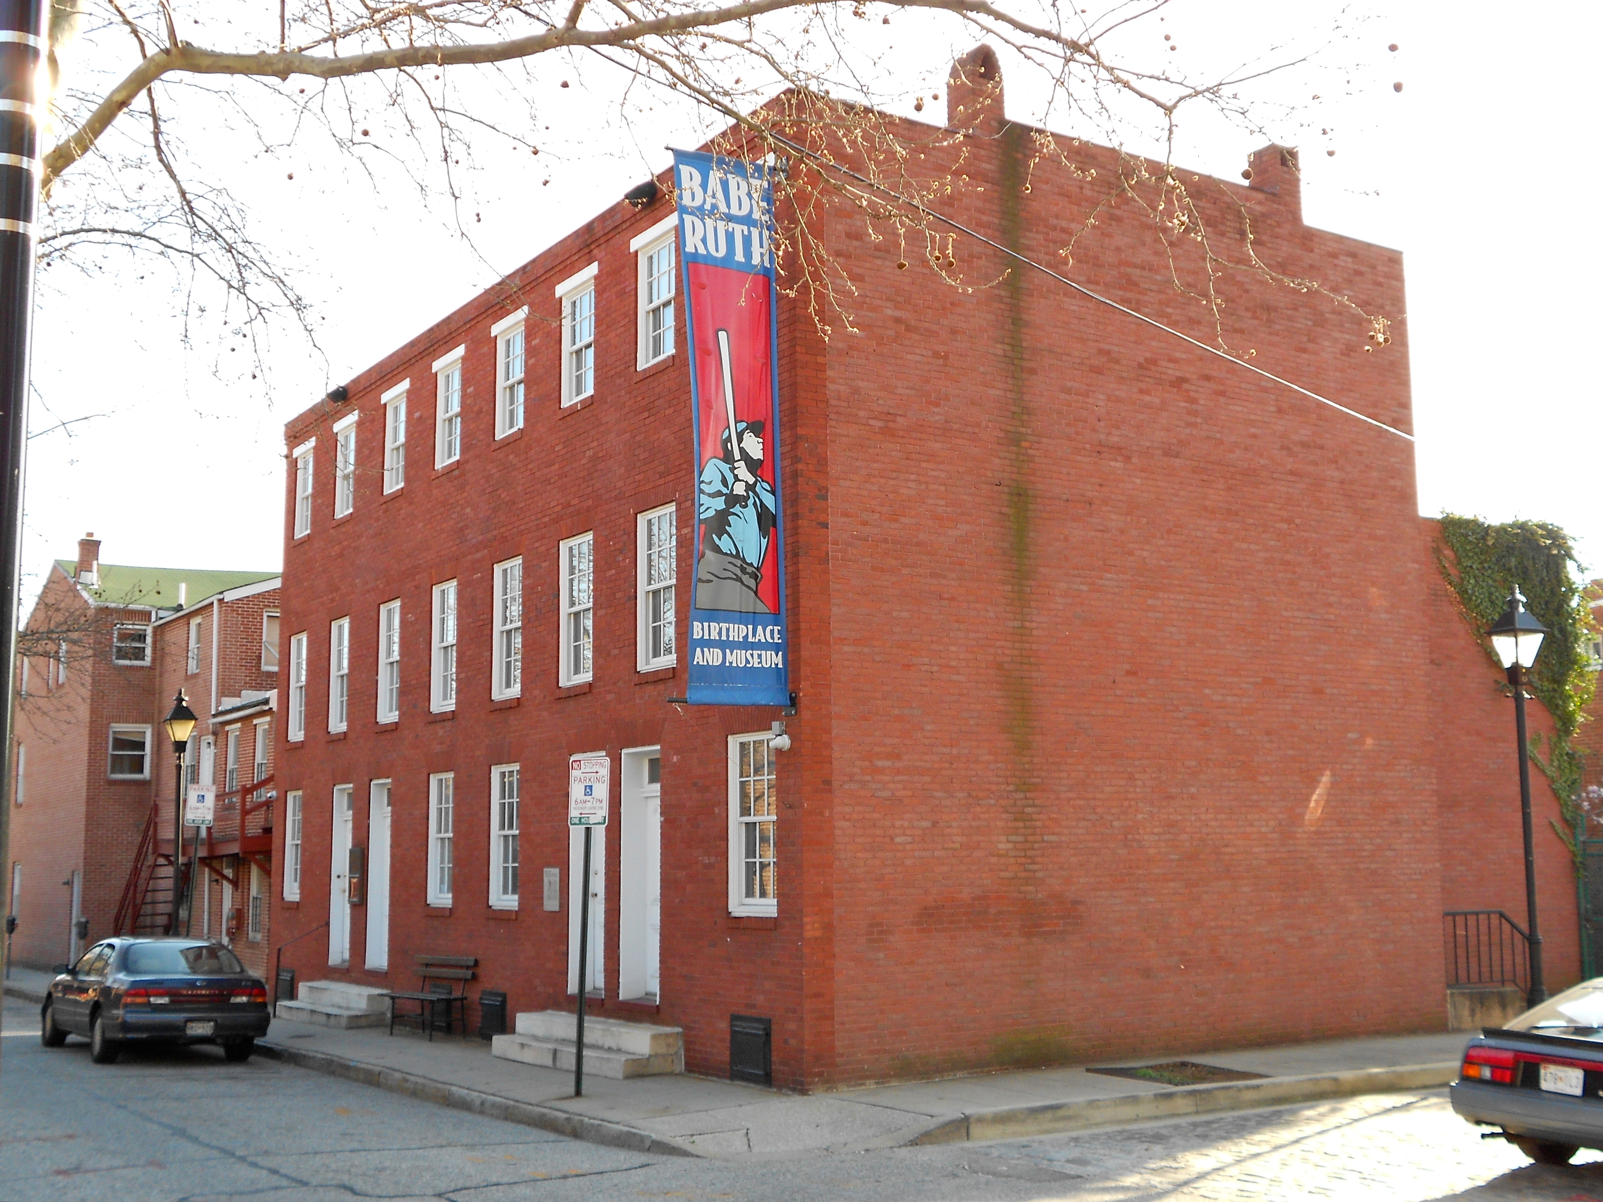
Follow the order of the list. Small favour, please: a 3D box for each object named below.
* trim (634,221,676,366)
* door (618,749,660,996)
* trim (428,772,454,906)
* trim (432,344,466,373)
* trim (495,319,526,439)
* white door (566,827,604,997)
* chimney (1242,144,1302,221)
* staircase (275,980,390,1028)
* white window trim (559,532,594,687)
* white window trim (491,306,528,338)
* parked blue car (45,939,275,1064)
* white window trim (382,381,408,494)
[{"bbox_3d":[-1.388,-3.013,17.111,0.130,1.330,0.830,5,-10,-34],"label":"trim"},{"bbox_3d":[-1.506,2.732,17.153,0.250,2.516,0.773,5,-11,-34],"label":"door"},{"bbox_3d":[-4.266,2.863,20.578,0.130,1.595,0.750,5,-10,-34],"label":"trim"},{"bbox_3d":[-4.554,-3.135,22.216,0.100,0.127,1.019,5,-11,-34],"label":"trim"},{"bbox_3d":[-3.391,-2.610,20.297,0.150,1.340,0.790,5,-11,-34],"label":"trim"},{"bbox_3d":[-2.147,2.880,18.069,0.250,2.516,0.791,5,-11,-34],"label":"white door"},{"bbox_3d":[5.431,-4.769,19.625,0.430,0.770,0.380,5,-11,-34],"label":"chimney"},{"bbox_3d":[-6.304,5.418,23.030,0.619,0.423,2.688,5,-11,-34],"label":"staircase"},{"bbox_3d":[-2.362,0.106,18.398,0.150,1.610,0.790,5,-11,-34],"label":"white window trim"},{"bbox_3d":[-3.397,-3.261,19.998,0.080,0.140,0.995,5,-10,-34],"label":"white window trim"},{"bbox_3d":[-8.050,4.863,21.040,1.760,1.410,4.800,5,-11,-34],"label":"parked blue car"},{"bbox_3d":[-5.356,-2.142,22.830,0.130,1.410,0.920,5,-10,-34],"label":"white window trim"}]

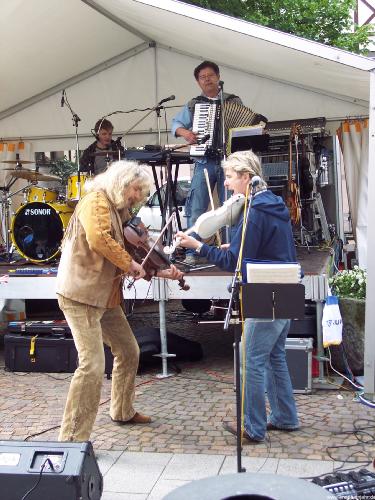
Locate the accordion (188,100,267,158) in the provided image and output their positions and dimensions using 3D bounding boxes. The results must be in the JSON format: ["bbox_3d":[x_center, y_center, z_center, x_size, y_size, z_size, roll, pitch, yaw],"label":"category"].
[{"bbox_3d":[0.345,-1.018,6.328,0.640,0.465,0.300,0,6,0],"label":"accordion"}]

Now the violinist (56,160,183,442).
[{"bbox_3d":[-0.404,0.313,4.579,0.760,1.650,0.580,0,6,3],"label":"violinist"}]

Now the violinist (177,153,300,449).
[{"bbox_3d":[0.310,0.283,4.486,0.690,1.720,0.550,2,6,17],"label":"violinist"}]

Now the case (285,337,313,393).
[{"bbox_3d":[0.645,0.816,5.650,0.560,0.410,0.400,0,6,7],"label":"case"}]

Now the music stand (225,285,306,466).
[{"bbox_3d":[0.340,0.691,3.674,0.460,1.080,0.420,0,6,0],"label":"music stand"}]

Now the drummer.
[{"bbox_3d":[-0.857,-0.628,7.475,0.600,1.320,0.720,0,6,0],"label":"drummer"}]

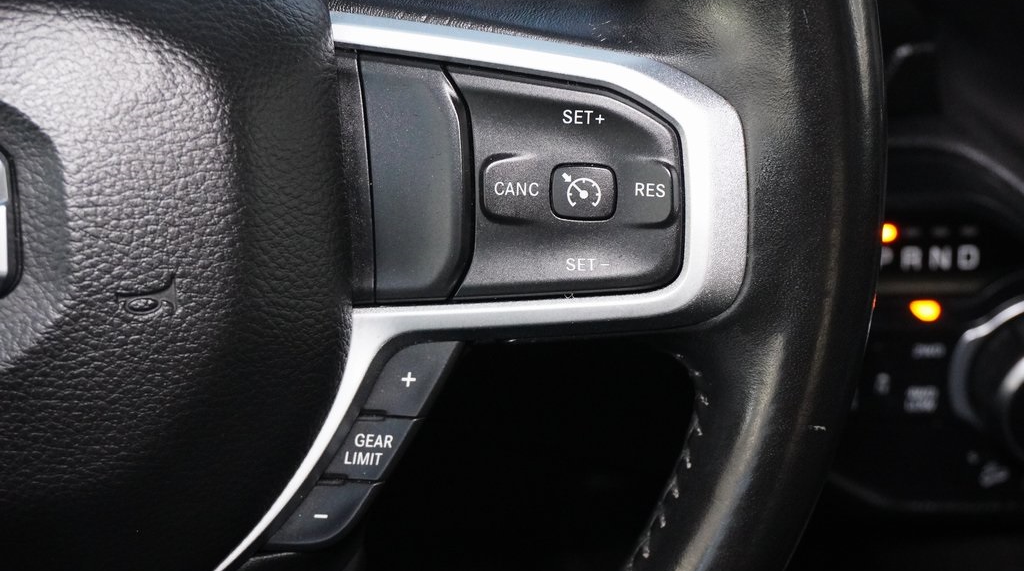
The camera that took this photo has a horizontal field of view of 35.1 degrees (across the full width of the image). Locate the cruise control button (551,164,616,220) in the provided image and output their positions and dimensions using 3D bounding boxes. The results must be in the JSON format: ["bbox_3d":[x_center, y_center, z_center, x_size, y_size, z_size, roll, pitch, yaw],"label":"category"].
[{"bbox_3d":[0.015,-0.020,0.338,0.013,0.011,0.004,1,-2,3],"label":"cruise control button"}]

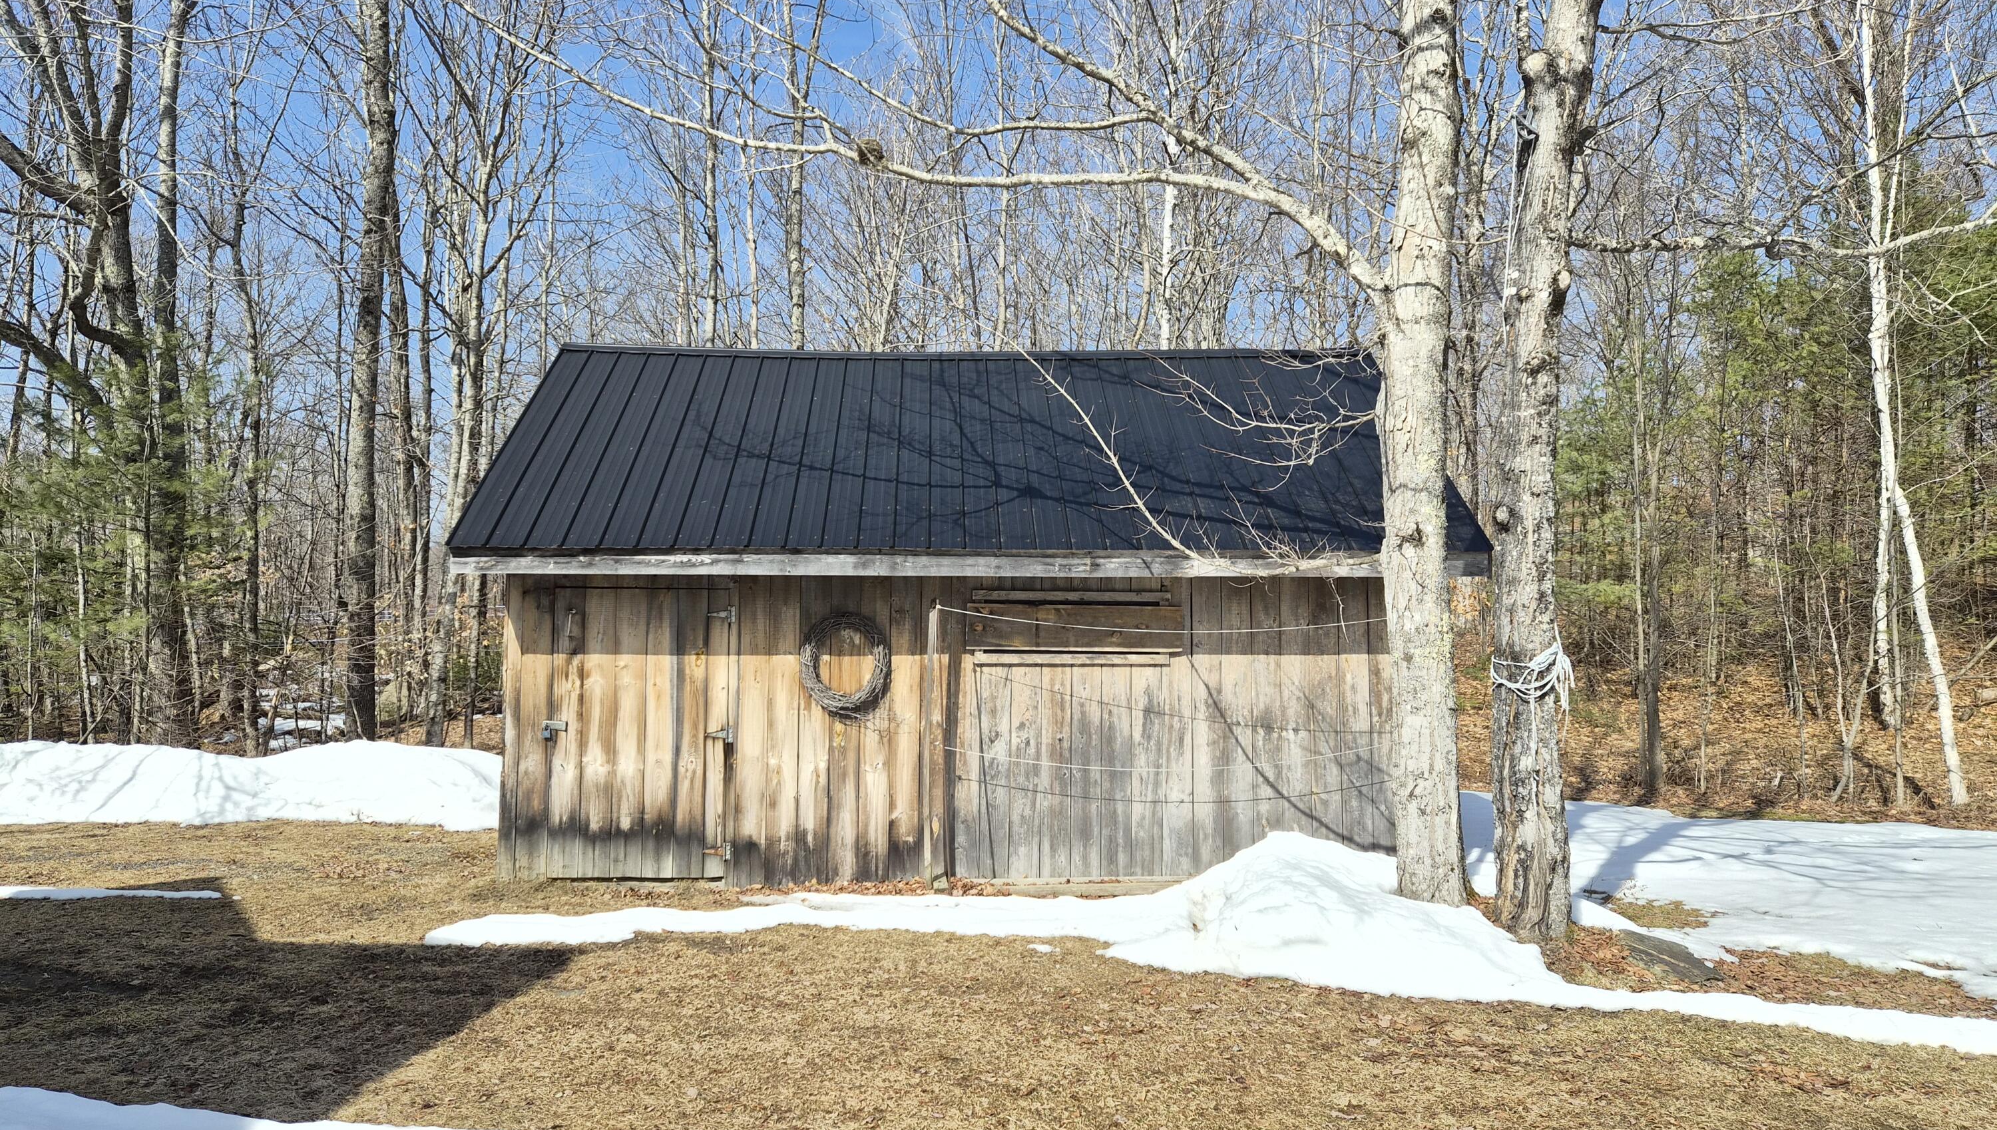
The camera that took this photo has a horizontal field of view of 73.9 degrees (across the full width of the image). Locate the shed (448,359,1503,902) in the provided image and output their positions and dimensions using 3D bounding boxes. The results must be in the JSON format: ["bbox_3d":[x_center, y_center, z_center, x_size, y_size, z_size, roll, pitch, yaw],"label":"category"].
[{"bbox_3d":[-0.238,0.230,10.905,6.670,4.030,4.930,0,-4,-3],"label":"shed"}]

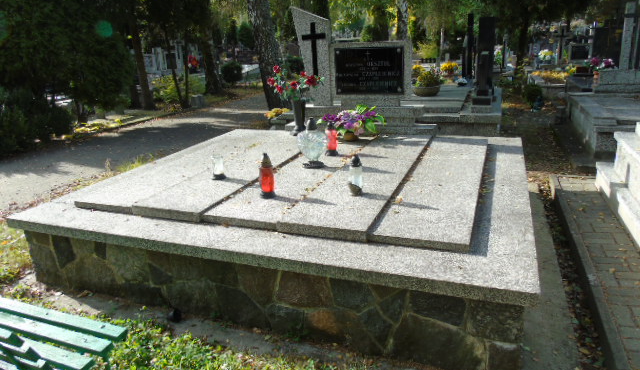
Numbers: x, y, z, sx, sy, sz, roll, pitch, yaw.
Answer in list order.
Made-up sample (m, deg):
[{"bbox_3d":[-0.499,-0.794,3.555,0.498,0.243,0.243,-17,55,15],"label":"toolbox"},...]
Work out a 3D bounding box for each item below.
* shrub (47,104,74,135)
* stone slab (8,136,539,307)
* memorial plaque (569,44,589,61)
[{"bbox_3d":[-4.744,-1.170,8.450,0.512,0.550,0.550,-13,21,-27],"label":"shrub"},{"bbox_3d":[-0.046,-0.117,3.791,3.200,0.115,2.950,4,20,21],"label":"stone slab"},{"bbox_3d":[6.409,-3.277,11.450,0.433,0.422,0.050,4,19,21],"label":"memorial plaque"}]

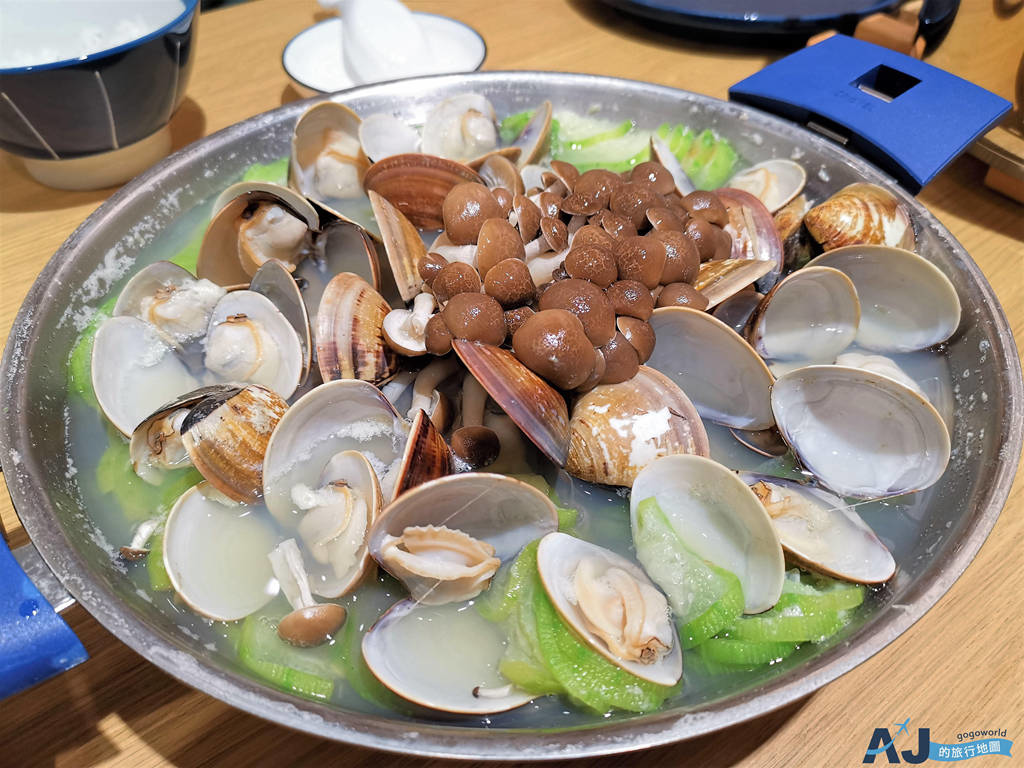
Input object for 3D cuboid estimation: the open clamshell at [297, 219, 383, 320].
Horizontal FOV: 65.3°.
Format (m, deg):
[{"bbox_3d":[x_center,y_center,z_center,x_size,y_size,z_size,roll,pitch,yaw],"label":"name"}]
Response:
[{"bbox_3d":[-0.054,-0.031,0.261,0.034,0.014,0.043,-27,64,14],"label":"open clamshell"}]

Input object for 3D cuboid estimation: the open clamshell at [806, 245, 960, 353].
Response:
[{"bbox_3d":[0.124,-0.026,0.275,0.052,0.015,0.043,14,62,5],"label":"open clamshell"}]

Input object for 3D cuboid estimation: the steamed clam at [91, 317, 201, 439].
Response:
[{"bbox_3d":[-0.102,0.003,0.229,0.032,0.014,0.043,-26,76,-39],"label":"steamed clam"}]

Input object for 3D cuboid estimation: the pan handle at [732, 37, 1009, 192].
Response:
[{"bbox_3d":[0.142,-0.111,0.319,0.088,0.016,0.083,35,55,30],"label":"pan handle"}]

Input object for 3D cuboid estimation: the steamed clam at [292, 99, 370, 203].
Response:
[{"bbox_3d":[-0.079,-0.097,0.339,0.035,0.042,0.014,14,-4,-41],"label":"steamed clam"}]

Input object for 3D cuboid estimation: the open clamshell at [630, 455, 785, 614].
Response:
[{"bbox_3d":[0.048,0.041,0.210,0.048,0.014,0.039,39,53,-3],"label":"open clamshell"}]

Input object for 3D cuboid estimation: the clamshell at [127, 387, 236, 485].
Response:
[{"bbox_3d":[-0.092,0.014,0.231,0.037,0.031,0.012,-40,38,11],"label":"clamshell"}]

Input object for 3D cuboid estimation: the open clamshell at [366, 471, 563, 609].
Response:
[{"bbox_3d":[-0.011,0.040,0.192,0.043,0.014,0.033,-8,54,-6],"label":"open clamshell"}]

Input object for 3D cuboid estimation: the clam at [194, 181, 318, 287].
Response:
[{"bbox_3d":[-0.087,-0.050,0.274,0.041,0.022,0.034,-15,87,-16],"label":"clam"}]

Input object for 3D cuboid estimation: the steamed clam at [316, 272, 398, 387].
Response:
[{"bbox_3d":[-0.046,-0.016,0.236,0.033,0.040,0.016,5,4,22],"label":"steamed clam"}]

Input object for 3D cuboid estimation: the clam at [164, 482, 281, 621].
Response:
[{"bbox_3d":[-0.066,0.041,0.195,0.032,0.013,0.041,-13,50,-18],"label":"clam"}]

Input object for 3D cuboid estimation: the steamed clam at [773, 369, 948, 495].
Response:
[{"bbox_3d":[0.089,0.015,0.209,0.044,0.014,0.035,29,71,20],"label":"steamed clam"}]

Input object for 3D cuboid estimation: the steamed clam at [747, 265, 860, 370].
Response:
[{"bbox_3d":[0.099,-0.021,0.269,0.037,0.011,0.031,-41,97,-10],"label":"steamed clam"}]

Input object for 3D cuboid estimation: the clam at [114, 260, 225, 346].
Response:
[{"bbox_3d":[-0.119,-0.026,0.280,0.038,0.031,0.012,-12,1,12],"label":"clam"}]

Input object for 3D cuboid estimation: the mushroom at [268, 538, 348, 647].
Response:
[{"bbox_3d":[-0.046,0.045,0.176,0.015,0.015,0.025,-17,51,-16],"label":"mushroom"}]

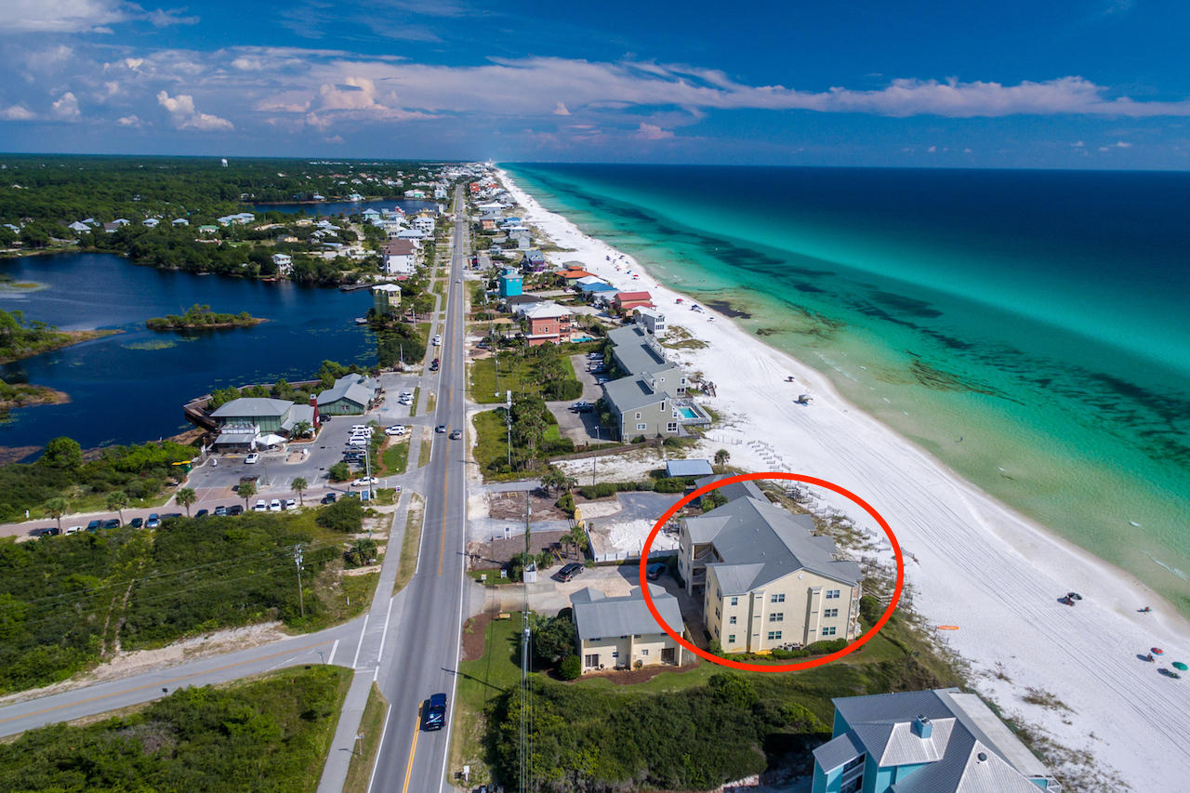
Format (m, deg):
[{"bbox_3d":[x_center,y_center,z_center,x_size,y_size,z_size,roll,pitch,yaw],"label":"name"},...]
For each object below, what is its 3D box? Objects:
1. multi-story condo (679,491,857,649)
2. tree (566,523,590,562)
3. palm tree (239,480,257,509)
[{"bbox_3d":[25.423,24.994,98.513,21.100,12.400,21.500,-2,20,-8],"label":"multi-story condo"},{"bbox_3d":[-2.663,22.714,102.752,3.600,6.000,3.600,1,20,0],"label":"tree"},{"bbox_3d":[-61.059,17.427,115.982,3.000,5.600,3.000,1,20,0],"label":"palm tree"}]

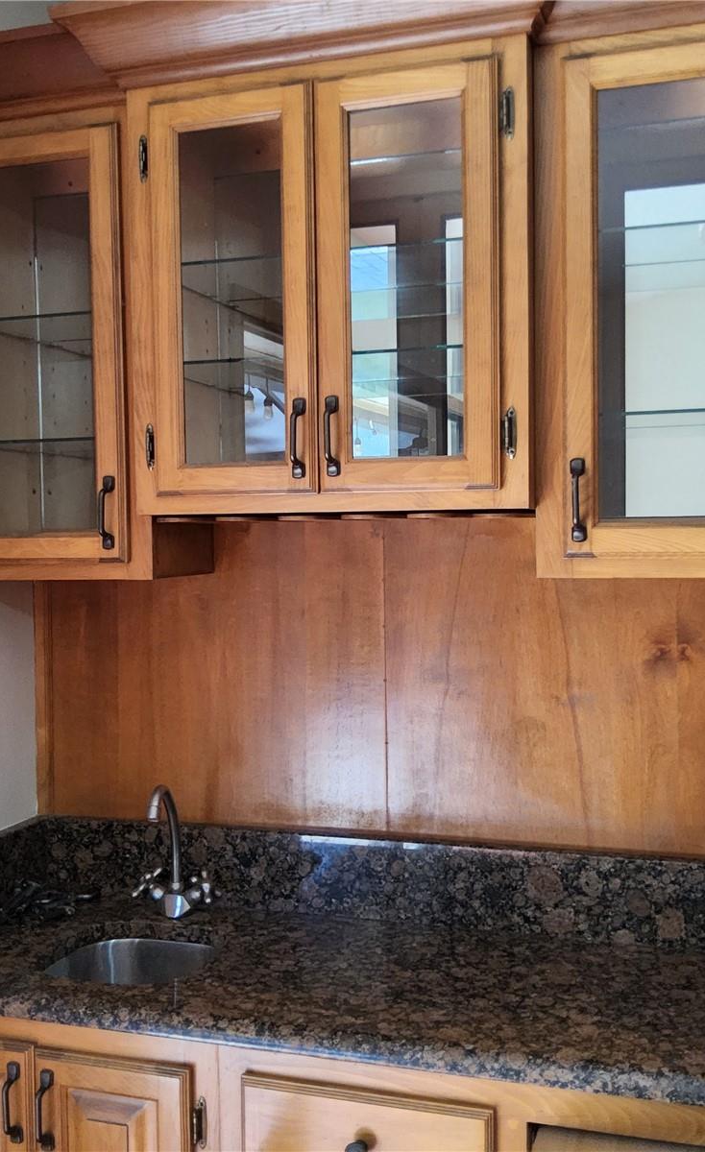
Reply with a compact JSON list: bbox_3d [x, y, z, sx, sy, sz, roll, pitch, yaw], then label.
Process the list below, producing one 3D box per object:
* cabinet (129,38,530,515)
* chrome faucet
[{"bbox_3d":[-0.006,-0.412,1.708,0.591,0.634,0.296,0,2,17],"label":"cabinet"},{"bbox_3d":[-0.313,0.459,1.864,0.158,0.230,0.115,0,2,17],"label":"chrome faucet"}]

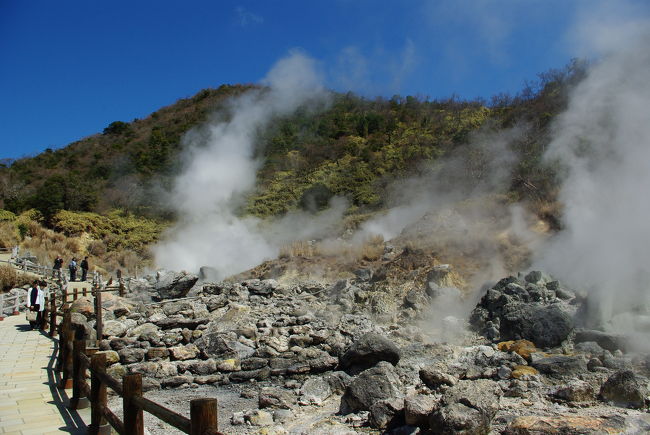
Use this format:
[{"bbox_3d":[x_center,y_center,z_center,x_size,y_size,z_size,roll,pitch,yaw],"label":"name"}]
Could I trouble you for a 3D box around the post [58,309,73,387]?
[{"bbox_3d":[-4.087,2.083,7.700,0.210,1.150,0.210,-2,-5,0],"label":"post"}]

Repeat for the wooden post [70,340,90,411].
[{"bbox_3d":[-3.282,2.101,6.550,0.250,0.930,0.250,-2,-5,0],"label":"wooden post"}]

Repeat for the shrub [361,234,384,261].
[{"bbox_3d":[2.677,1.691,27.500,1.350,1.420,1.250,-2,-5,0],"label":"shrub"}]

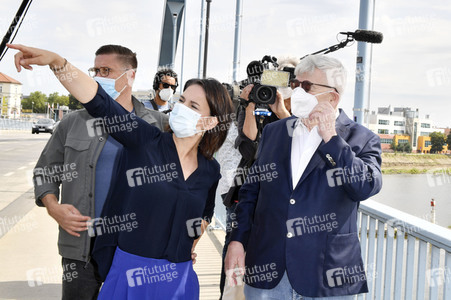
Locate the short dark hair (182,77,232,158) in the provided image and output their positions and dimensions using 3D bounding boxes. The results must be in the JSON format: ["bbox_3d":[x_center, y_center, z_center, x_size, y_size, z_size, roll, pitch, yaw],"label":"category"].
[{"bbox_3d":[-0.067,-0.114,2.240,0.190,0.290,0.220,13,3,38],"label":"short dark hair"}]

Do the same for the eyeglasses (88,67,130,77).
[{"bbox_3d":[-0.511,-0.334,2.635,0.145,0.046,0.142,4,3,35],"label":"eyeglasses"}]

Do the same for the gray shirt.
[{"bbox_3d":[-0.566,0.134,2.720,0.560,0.710,0.320,3,3,14],"label":"gray shirt"}]

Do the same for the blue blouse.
[{"bbox_3d":[-0.264,0.115,2.200,0.470,0.650,0.320,8,2,7],"label":"blue blouse"}]

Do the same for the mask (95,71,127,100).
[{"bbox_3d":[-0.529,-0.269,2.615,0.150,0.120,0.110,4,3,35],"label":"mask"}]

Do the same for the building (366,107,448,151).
[{"bbox_3d":[67.399,-7.676,225.000,34.000,17.000,22.000,2,3,6],"label":"building"}]

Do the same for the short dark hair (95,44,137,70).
[{"bbox_3d":[-0.479,-0.408,2.673,0.168,0.145,0.195,4,3,35],"label":"short dark hair"}]

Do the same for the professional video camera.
[{"bbox_3d":[0.208,-0.353,3.050,0.250,0.260,0.500,2,3,-6],"label":"professional video camera"}]

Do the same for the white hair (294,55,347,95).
[{"bbox_3d":[0.383,-0.300,2.420,0.210,0.170,0.180,-1,4,-38],"label":"white hair"}]

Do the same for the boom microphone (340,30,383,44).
[{"bbox_3d":[0.600,-0.496,2.650,0.210,0.065,0.060,4,4,30],"label":"boom microphone"}]

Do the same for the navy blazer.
[{"bbox_3d":[0.326,0.207,2.420,0.570,0.710,0.370,4,4,25],"label":"navy blazer"}]

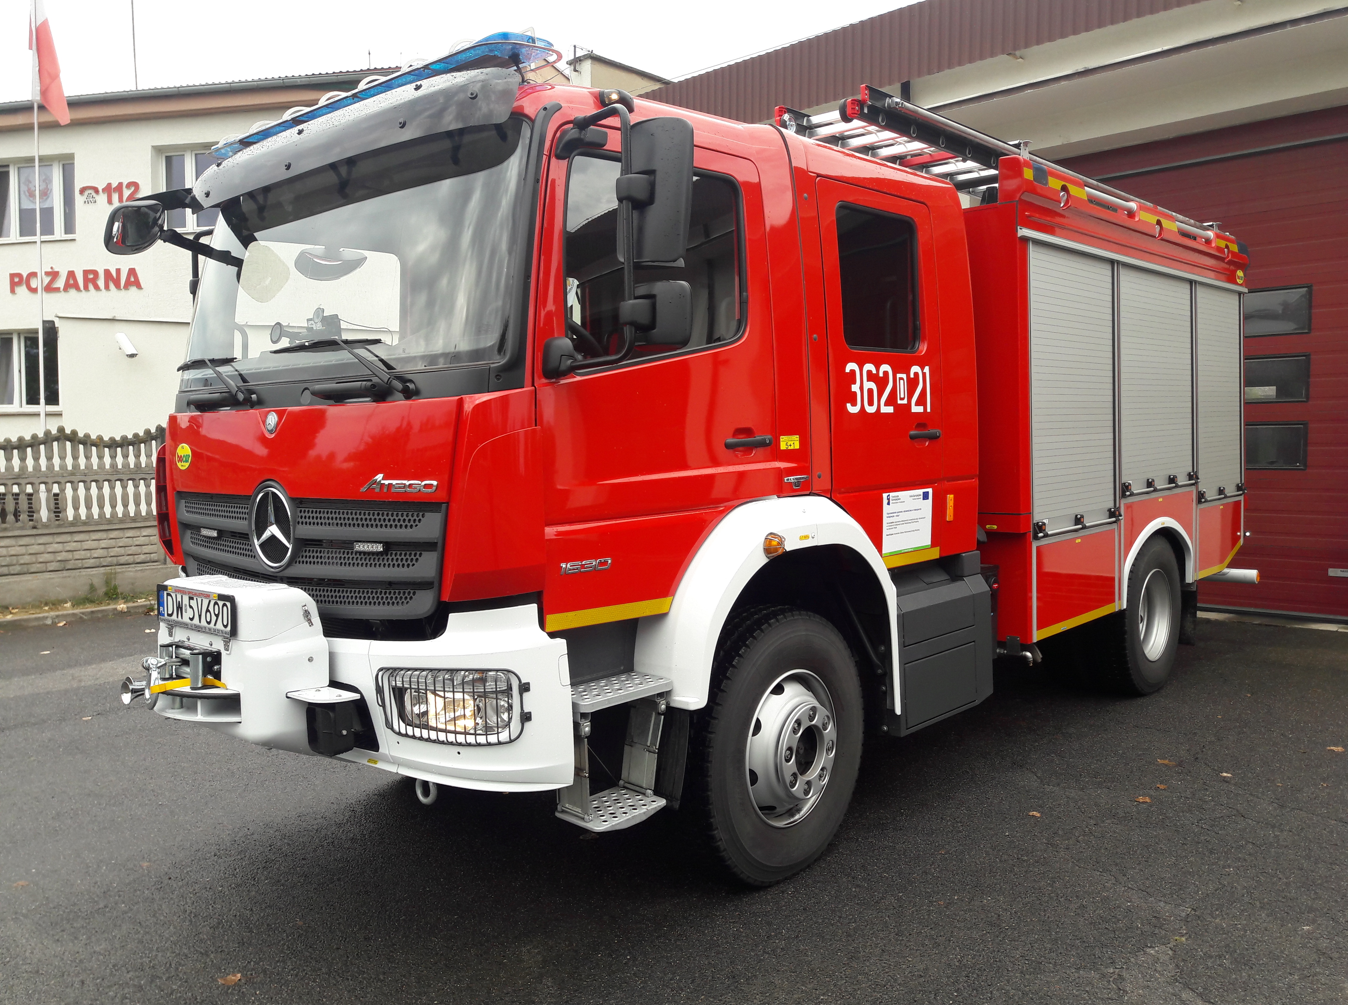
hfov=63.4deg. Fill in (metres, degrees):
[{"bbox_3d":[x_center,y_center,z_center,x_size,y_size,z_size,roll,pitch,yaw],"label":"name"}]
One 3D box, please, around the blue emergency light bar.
[{"bbox_3d":[-1.124,-1.404,3.965,1.870,0.130,0.310,2,5,42],"label":"blue emergency light bar"}]

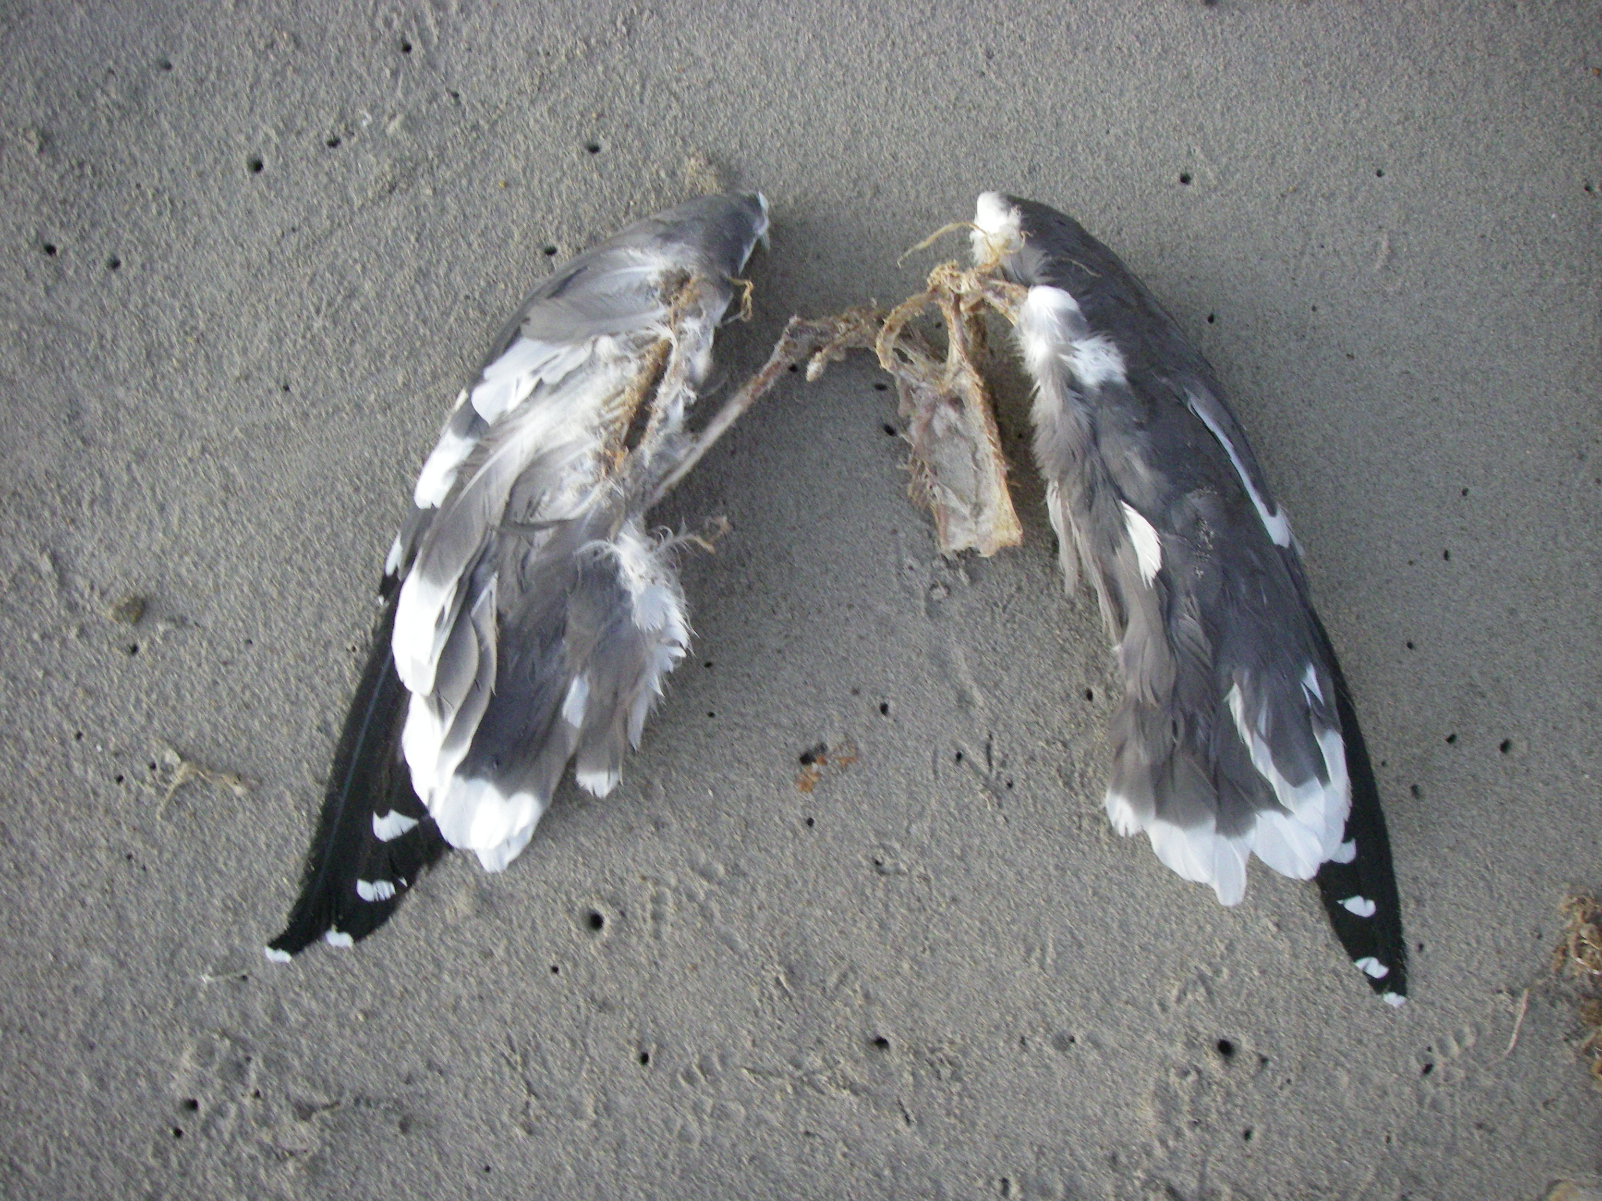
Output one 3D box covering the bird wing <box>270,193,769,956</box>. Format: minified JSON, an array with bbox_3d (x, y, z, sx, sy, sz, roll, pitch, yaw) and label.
[{"bbox_3d":[-0.116,-0.022,0.821,0.151,0.050,0.420,14,74,4],"label":"bird wing"}]

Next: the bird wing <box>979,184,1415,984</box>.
[{"bbox_3d":[0.171,-0.014,0.818,0.125,0.050,0.426,-15,74,-4],"label":"bird wing"}]

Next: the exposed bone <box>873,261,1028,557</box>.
[{"bbox_3d":[0.070,-0.092,0.845,0.071,0.045,0.147,-8,73,-2],"label":"exposed bone"}]

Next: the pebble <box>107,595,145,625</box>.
[{"bbox_3d":[-0.319,0.005,0.833,0.017,0.010,0.013,-6,73,-2],"label":"pebble"}]

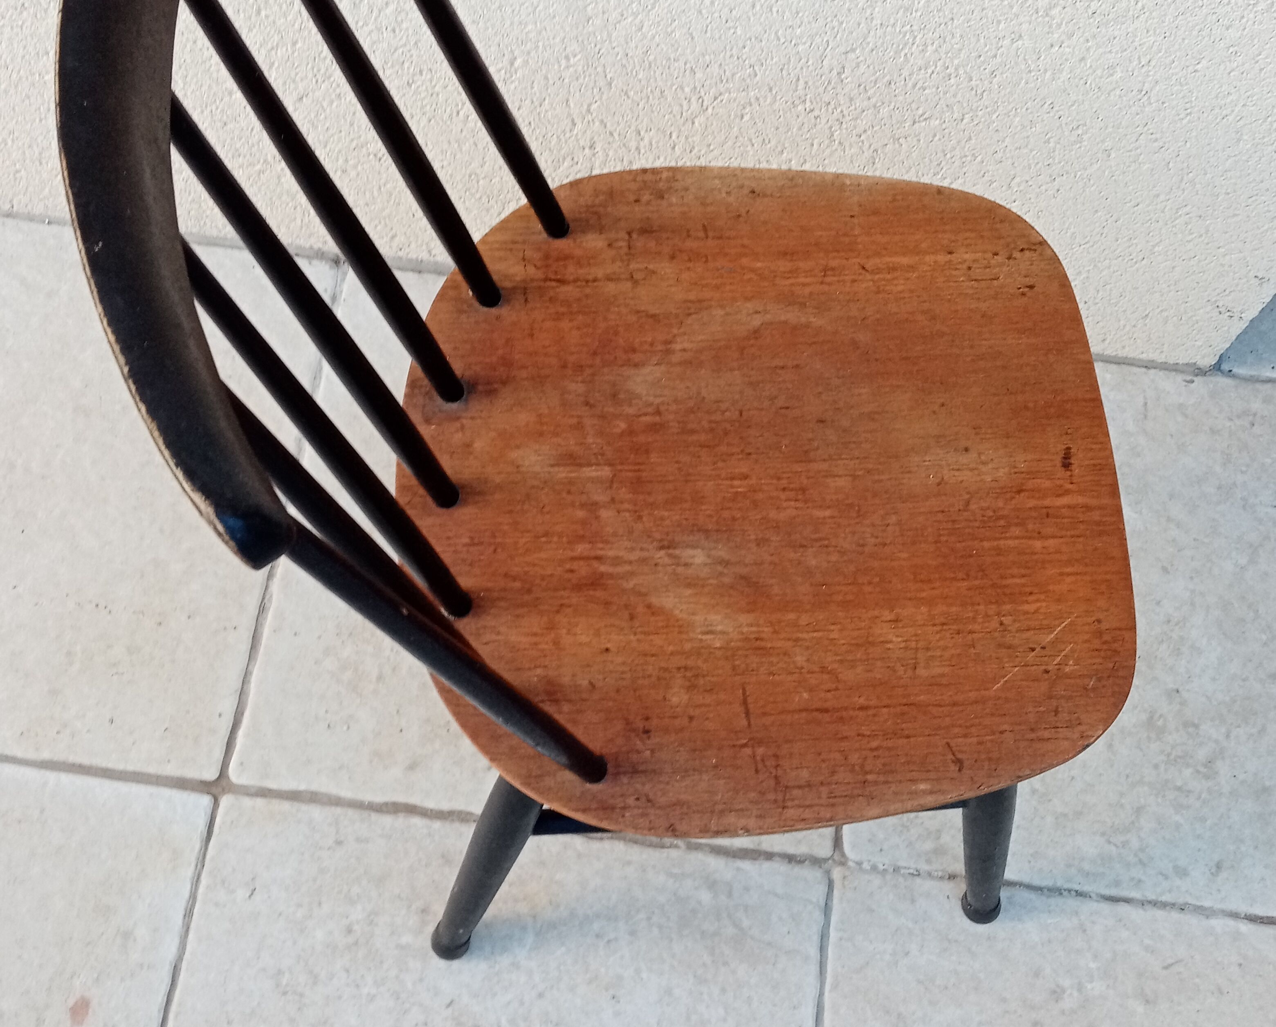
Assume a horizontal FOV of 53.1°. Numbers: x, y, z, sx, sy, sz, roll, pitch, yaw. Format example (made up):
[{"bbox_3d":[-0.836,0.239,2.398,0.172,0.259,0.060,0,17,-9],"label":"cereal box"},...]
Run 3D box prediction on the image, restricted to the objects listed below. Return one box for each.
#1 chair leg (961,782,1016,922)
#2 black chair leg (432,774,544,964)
[{"bbox_3d":[0.240,0.208,0.872,0.036,0.430,0.036,-10,55,7],"label":"chair leg"},{"bbox_3d":[-0.094,0.222,0.850,0.036,0.430,0.036,5,54,-15],"label":"black chair leg"}]

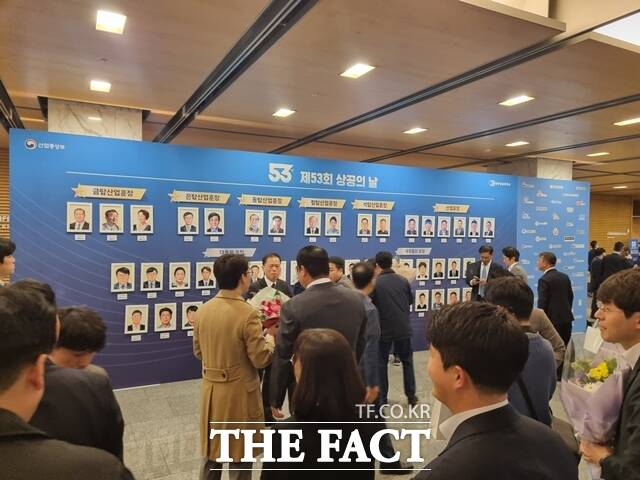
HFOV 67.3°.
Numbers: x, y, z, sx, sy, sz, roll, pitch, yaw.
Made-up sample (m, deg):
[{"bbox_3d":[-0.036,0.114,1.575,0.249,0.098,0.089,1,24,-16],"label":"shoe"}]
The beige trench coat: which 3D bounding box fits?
[{"bbox_3d":[-0.535,0.815,2.980,0.490,1.030,0.370,1,1,36],"label":"beige trench coat"}]

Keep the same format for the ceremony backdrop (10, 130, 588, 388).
[{"bbox_3d":[0.982,0.320,7.483,9.804,2.973,0.140,0,1,-27],"label":"ceremony backdrop"}]

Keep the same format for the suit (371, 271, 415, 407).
[{"bbox_3d":[0.805,1.053,5.300,0.480,1.480,0.340,1,1,-12],"label":"suit"}]

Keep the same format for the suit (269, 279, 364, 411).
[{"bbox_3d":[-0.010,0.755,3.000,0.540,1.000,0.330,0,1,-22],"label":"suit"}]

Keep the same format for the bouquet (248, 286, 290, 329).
[{"bbox_3d":[-0.382,0.528,3.600,0.350,0.380,0.240,1,1,-6],"label":"bouquet"}]

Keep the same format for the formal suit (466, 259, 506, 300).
[{"bbox_3d":[2.230,1.051,6.508,0.560,1.460,0.360,1,1,20],"label":"formal suit"}]

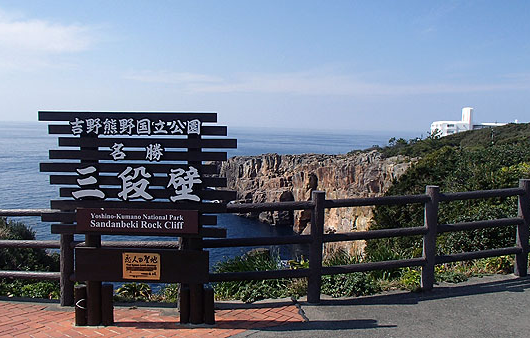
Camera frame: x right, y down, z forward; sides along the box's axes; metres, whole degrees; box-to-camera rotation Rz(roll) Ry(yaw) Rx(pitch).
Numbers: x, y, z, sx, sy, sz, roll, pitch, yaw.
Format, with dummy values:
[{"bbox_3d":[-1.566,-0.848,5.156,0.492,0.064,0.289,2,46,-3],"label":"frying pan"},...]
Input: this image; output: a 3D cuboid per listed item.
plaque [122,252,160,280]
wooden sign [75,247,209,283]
[{"bbox_3d":[-1.085,0.859,3.926,0.339,0.243,0.020,1,6,2],"label":"plaque"},{"bbox_3d":[-1.087,0.854,3.966,1.189,0.294,0.060,1,6,2],"label":"wooden sign"}]

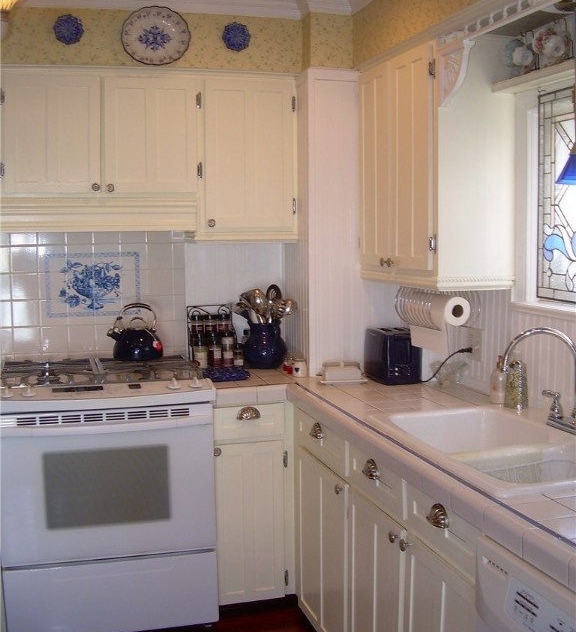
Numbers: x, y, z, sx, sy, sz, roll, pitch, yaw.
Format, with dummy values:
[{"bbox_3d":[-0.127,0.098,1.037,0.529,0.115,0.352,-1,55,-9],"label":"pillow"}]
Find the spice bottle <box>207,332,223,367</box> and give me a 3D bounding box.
[{"bbox_3d":[-0.307,0.141,3.507,0.054,0.138,0.054,-2,6,-16],"label":"spice bottle"}]

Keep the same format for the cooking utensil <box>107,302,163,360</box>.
[{"bbox_3d":[-0.625,0.066,3.449,0.227,0.235,0.200,-1,5,-9],"label":"cooking utensil"}]

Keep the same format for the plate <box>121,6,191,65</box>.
[{"bbox_3d":[-0.504,-1.078,3.244,0.265,0.220,0.035,-2,6,-15],"label":"plate"}]

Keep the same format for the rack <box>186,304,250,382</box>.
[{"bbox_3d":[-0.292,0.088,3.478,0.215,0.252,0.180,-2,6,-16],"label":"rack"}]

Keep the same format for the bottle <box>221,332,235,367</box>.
[{"bbox_3d":[-0.253,0.137,3.522,0.049,0.142,0.049,-2,6,-16],"label":"bottle"}]

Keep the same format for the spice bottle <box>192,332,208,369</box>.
[{"bbox_3d":[-0.377,0.149,3.642,0.064,0.156,0.064,-2,6,-15],"label":"spice bottle"}]

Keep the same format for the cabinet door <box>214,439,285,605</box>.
[{"bbox_3d":[-0.147,0.800,3.275,0.275,0.635,0.022,-2,6,-15],"label":"cabinet door"}]

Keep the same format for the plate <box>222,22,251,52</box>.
[{"bbox_3d":[-0.202,-1.104,3.339,0.110,0.113,0.020,-2,6,-15],"label":"plate"}]

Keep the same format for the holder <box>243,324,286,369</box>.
[{"bbox_3d":[-0.100,0.134,3.690,0.194,0.193,0.190,0,5,0],"label":"holder"}]

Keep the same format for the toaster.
[{"bbox_3d":[0.392,0.146,3.159,0.148,0.187,0.222,-2,6,-16],"label":"toaster"}]

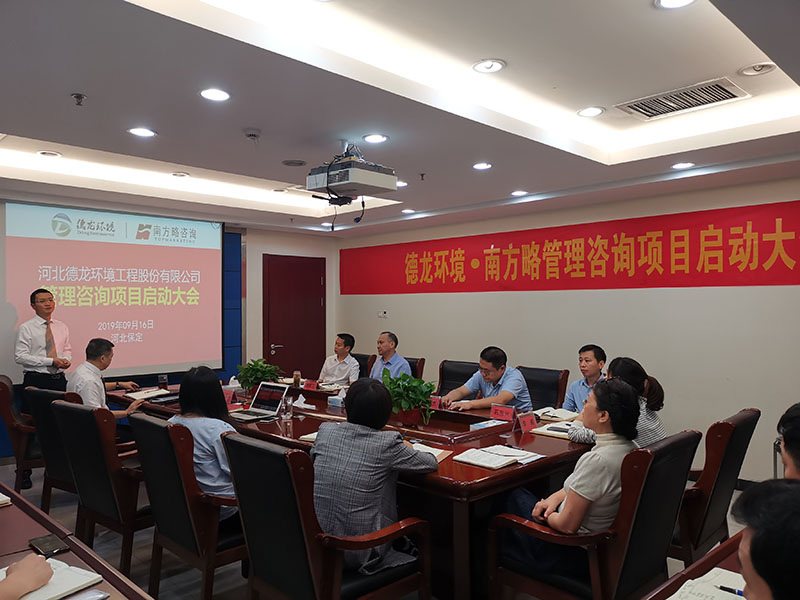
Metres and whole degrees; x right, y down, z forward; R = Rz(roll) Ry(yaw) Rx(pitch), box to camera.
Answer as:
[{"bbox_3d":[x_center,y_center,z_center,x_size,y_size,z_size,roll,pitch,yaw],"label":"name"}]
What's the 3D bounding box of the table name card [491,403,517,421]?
[{"bbox_3d":[0.777,0.822,4.589,0.090,0.100,0.200,1,-2,-44],"label":"table name card"}]

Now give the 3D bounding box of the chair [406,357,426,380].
[{"bbox_3d":[-0.127,1.147,6.902,0.660,0.990,0.600,1,-1,-45],"label":"chair"}]

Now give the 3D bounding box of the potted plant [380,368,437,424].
[{"bbox_3d":[0.059,0.714,4.636,0.420,0.410,0.420,0,-1,0],"label":"potted plant"}]

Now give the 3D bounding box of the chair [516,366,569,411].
[{"bbox_3d":[1.133,1.131,5.630,0.660,0.990,0.600,1,-1,-45],"label":"chair"}]

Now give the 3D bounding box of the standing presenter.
[{"bbox_3d":[-3.203,0.764,5.600,0.320,1.720,0.480,-1,-1,42],"label":"standing presenter"}]

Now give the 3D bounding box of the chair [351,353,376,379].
[{"bbox_3d":[-0.743,1.161,7.014,0.700,1.050,0.580,1,-1,-36],"label":"chair"}]

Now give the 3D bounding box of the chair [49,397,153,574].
[{"bbox_3d":[-1.538,1.097,3.610,0.580,1.050,0.700,-1,-1,37],"label":"chair"}]

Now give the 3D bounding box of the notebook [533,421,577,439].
[{"bbox_3d":[1.042,0.823,3.926,0.380,0.025,0.266,1,-1,-45],"label":"notebook"}]

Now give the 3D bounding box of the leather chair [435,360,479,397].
[{"bbox_3d":[0.350,1.137,5.874,0.700,1.050,0.580,1,-2,-44],"label":"leather chair"}]

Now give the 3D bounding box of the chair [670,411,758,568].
[{"bbox_3d":[1.595,1.103,3.503,0.600,0.990,0.660,1,-1,-45],"label":"chair"}]

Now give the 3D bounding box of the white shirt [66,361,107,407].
[{"bbox_3d":[-2.270,0.740,4.520,0.280,0.580,0.460,1,-1,-45],"label":"white shirt"}]

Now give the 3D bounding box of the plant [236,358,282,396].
[{"bbox_3d":[-1.393,0.760,6.141,0.430,0.380,0.430,0,-1,0],"label":"plant"}]

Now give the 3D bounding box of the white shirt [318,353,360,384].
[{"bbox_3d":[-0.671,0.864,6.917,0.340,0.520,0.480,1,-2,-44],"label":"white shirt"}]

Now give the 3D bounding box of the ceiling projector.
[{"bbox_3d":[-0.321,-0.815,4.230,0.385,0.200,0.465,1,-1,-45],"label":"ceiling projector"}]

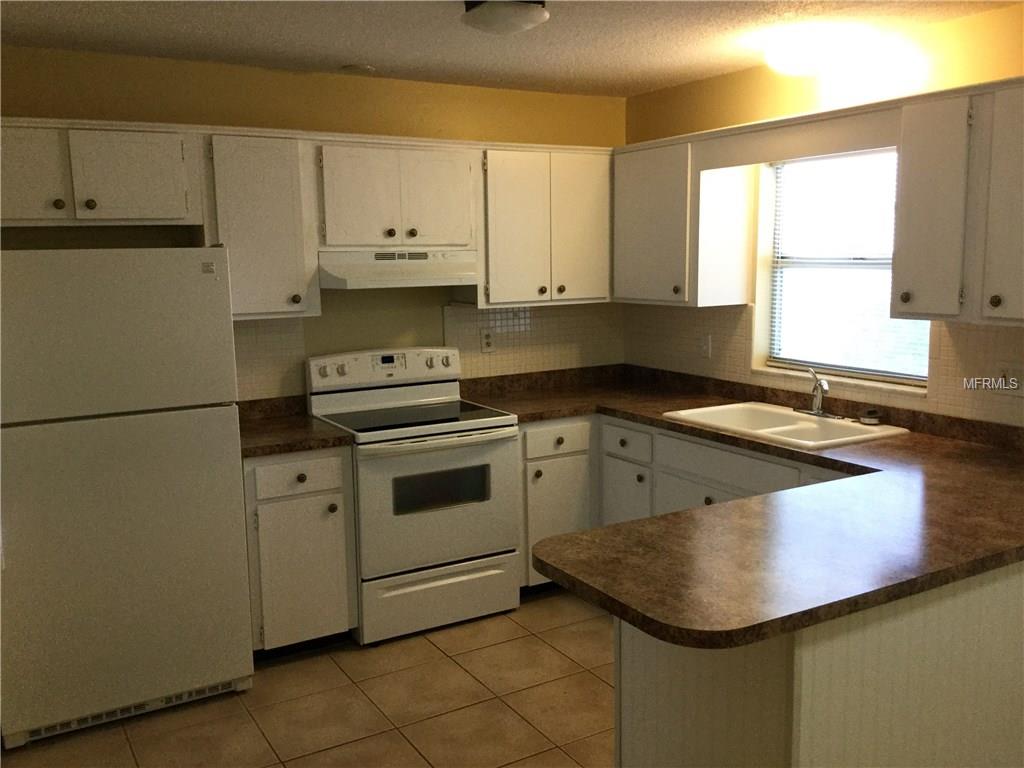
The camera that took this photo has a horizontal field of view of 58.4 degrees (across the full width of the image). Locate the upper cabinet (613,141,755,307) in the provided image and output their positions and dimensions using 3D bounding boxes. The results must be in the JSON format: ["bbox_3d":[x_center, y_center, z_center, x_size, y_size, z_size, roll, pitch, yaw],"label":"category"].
[{"bbox_3d":[0.799,-0.754,4.394,0.338,0.728,0.632,-6,9,-30],"label":"upper cabinet"}]

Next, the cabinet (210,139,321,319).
[{"bbox_3d":[-1.081,-0.643,3.841,0.451,0.728,0.332,-6,9,-30],"label":"cabinet"}]

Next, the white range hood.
[{"bbox_3d":[-0.527,-0.519,4.120,0.755,0.154,0.450,-6,9,-30],"label":"white range hood"}]

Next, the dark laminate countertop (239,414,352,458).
[{"bbox_3d":[-0.992,0.207,3.828,0.465,0.043,0.637,-6,9,-30],"label":"dark laminate countertop"}]

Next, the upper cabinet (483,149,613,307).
[{"bbox_3d":[0.097,-0.762,4.532,0.764,0.728,0.330,-6,9,-30],"label":"upper cabinet"}]

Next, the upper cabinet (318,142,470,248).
[{"bbox_3d":[-0.565,-0.831,4.125,0.756,0.445,0.332,-6,9,-30],"label":"upper cabinet"}]

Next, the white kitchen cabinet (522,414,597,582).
[{"bbox_3d":[0.068,0.505,4.513,0.455,0.780,0.620,-6,9,-30],"label":"white kitchen cabinet"}]

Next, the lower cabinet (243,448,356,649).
[{"bbox_3d":[-0.992,0.617,3.893,0.460,0.790,0.620,-6,9,-30],"label":"lower cabinet"}]

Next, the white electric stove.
[{"bbox_3d":[-0.440,0.463,4.159,0.760,1.180,0.635,-6,9,-30],"label":"white electric stove"}]

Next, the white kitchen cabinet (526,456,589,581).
[{"bbox_3d":[0.074,0.594,4.508,0.375,0.594,0.595,-6,9,-30],"label":"white kitchen cabinet"}]

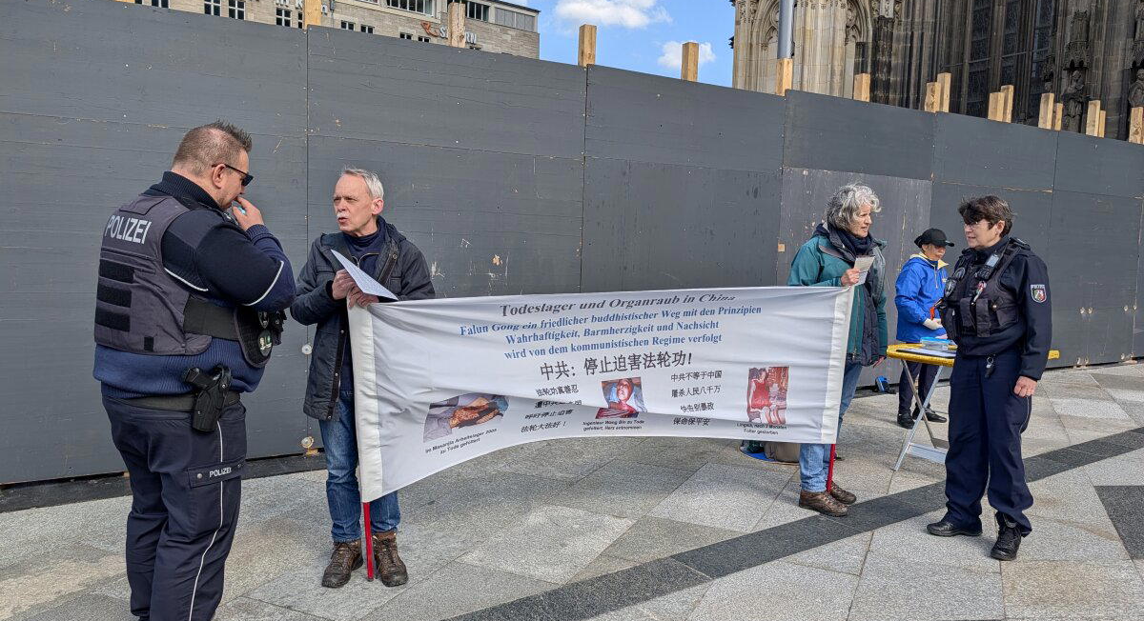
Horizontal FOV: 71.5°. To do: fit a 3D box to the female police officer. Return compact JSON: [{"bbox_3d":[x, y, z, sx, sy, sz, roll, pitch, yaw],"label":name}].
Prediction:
[{"bbox_3d":[2.035,0.290,3.884,0.430,1.680,0.540,-1,5,-28],"label":"female police officer"}]

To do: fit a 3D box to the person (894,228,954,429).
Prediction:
[{"bbox_3d":[2.892,0.113,6.504,0.500,1.569,0.410,-1,5,-27],"label":"person"}]

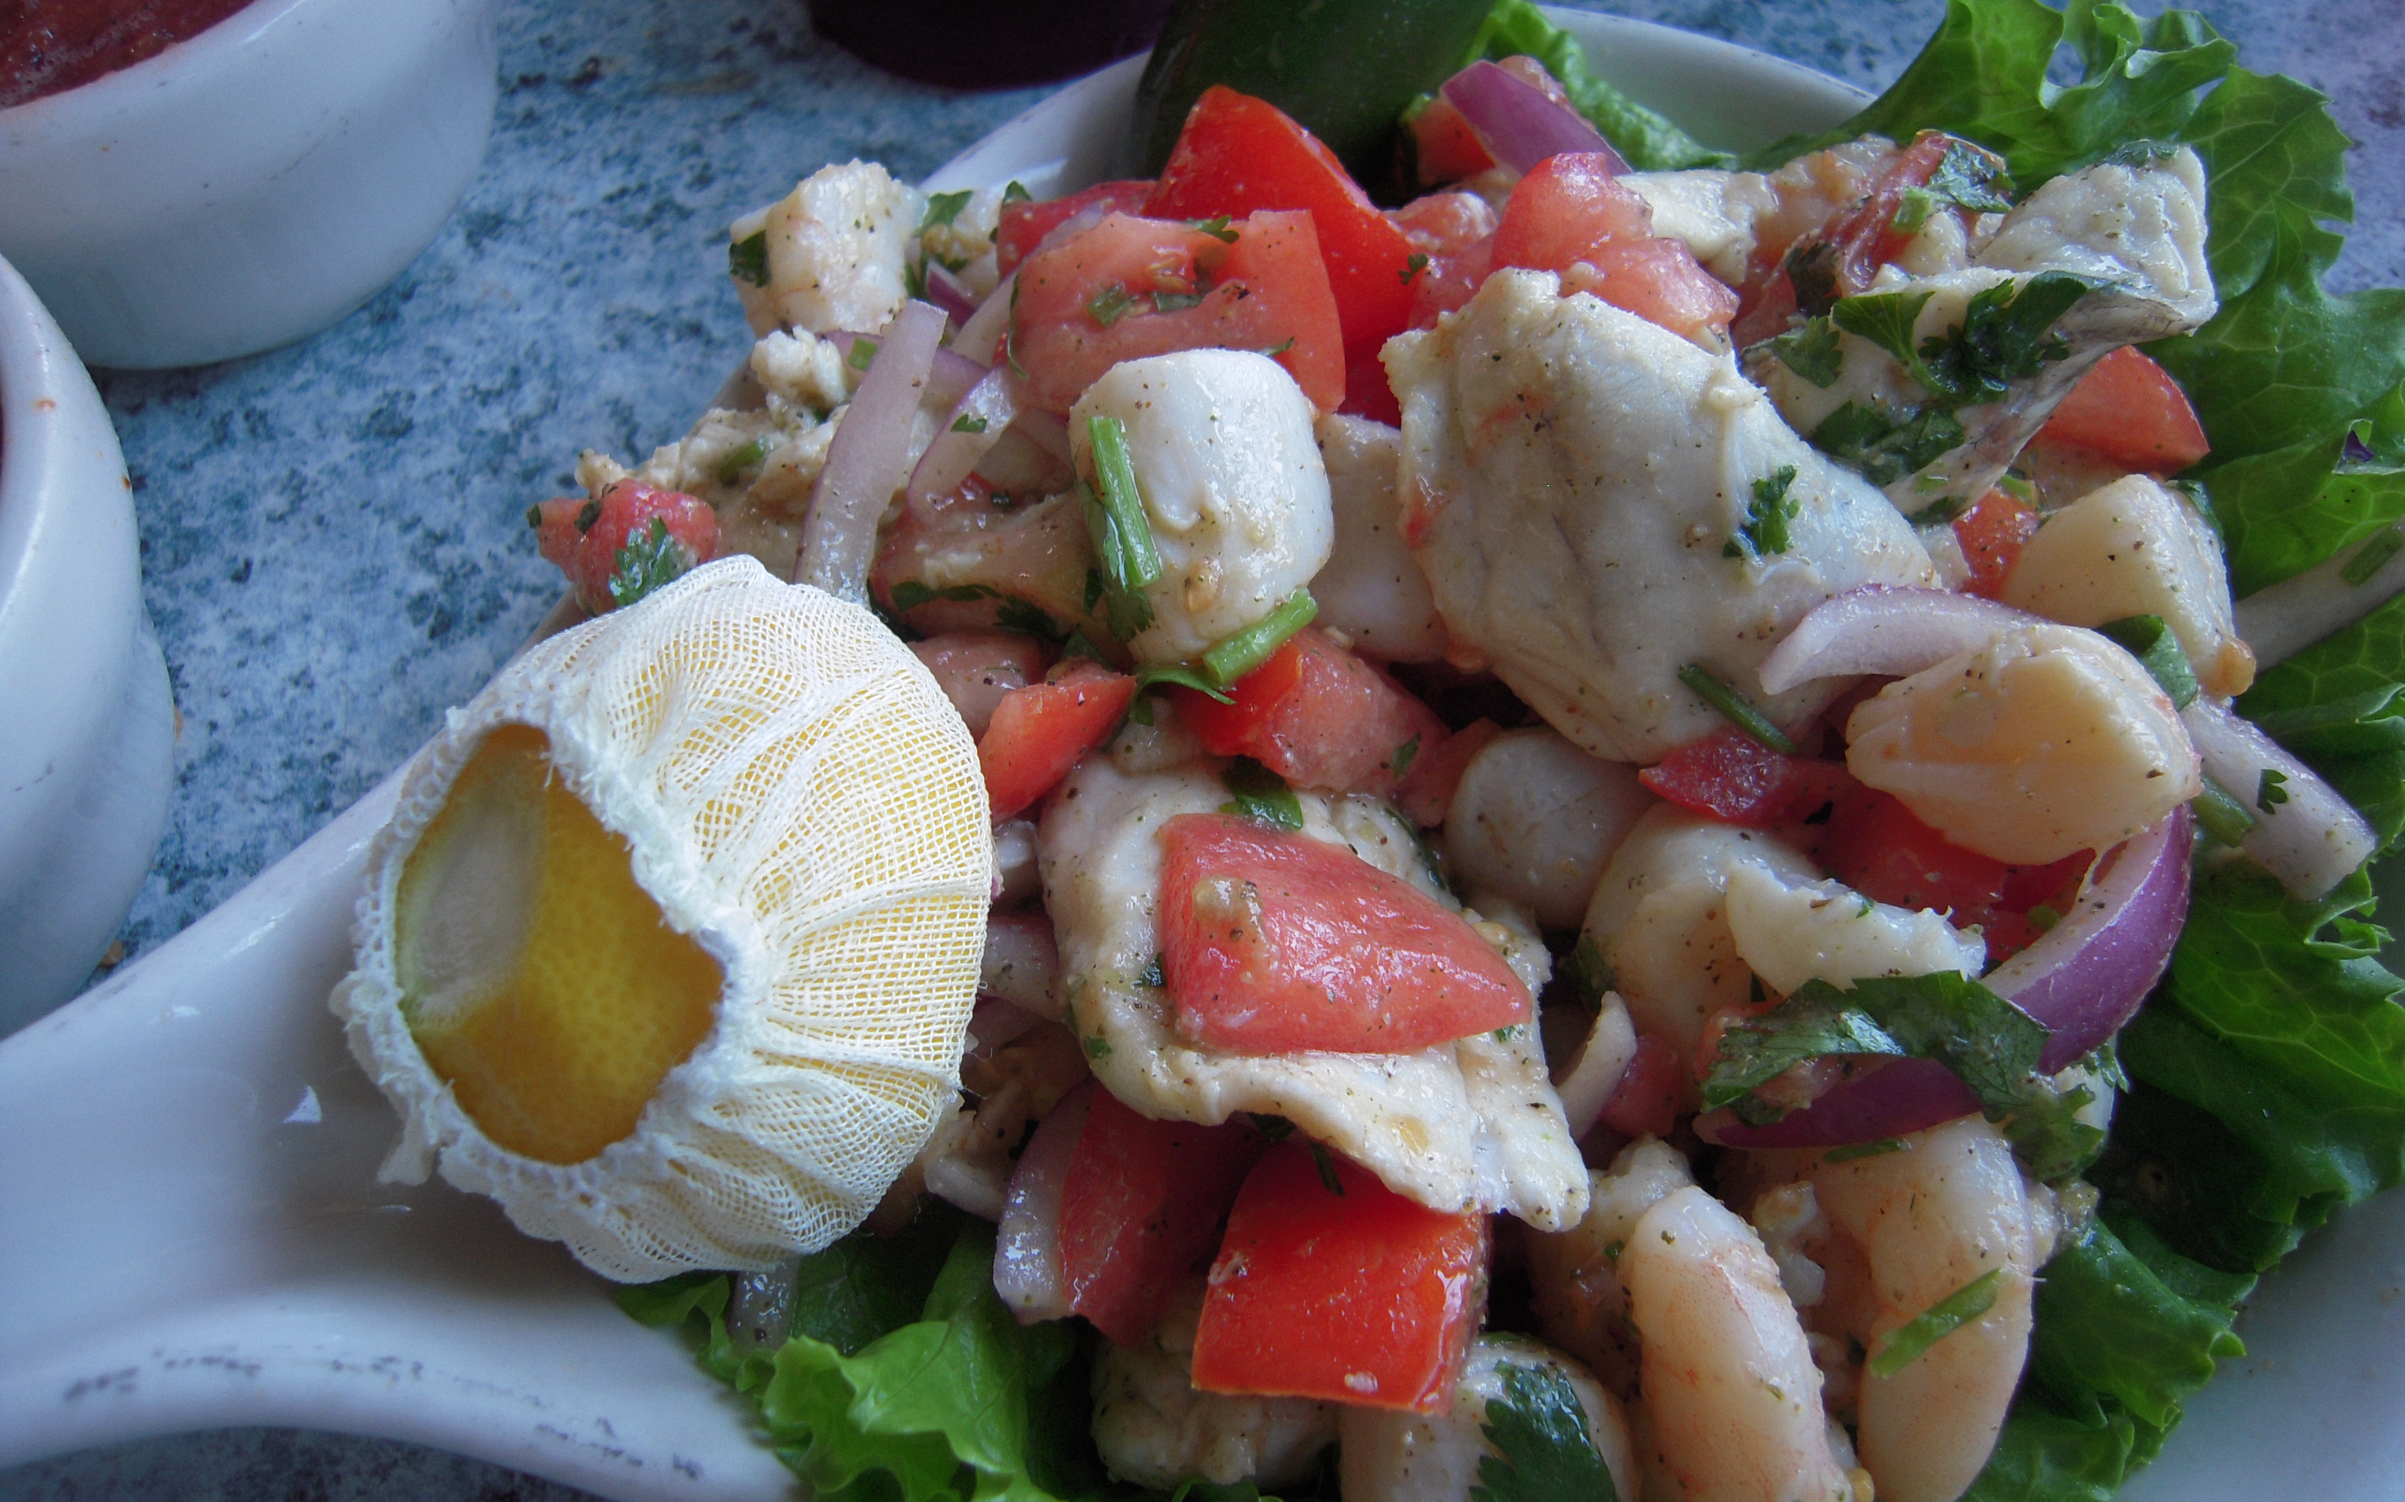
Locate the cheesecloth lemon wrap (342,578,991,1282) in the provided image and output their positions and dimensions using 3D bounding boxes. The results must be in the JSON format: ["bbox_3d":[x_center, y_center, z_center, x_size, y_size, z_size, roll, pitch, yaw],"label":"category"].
[{"bbox_3d":[-0.052,0.015,0.169,0.062,0.035,0.062,-4,84,38],"label":"cheesecloth lemon wrap"}]

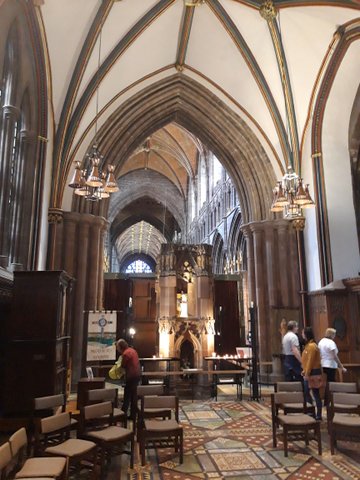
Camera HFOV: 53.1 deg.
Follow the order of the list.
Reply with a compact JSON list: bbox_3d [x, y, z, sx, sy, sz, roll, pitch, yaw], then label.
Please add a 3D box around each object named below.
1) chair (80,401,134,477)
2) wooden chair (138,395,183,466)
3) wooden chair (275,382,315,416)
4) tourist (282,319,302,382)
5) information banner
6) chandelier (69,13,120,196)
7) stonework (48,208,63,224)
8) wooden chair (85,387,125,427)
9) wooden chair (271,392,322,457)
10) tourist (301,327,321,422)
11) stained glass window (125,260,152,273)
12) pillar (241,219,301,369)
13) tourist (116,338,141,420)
[{"bbox_3d":[-0.960,2.617,4.790,0.471,0.769,0.523,-11,-16,43],"label":"chair"},{"bbox_3d":[-0.262,2.683,5.127,0.543,0.769,0.492,1,-11,-6],"label":"wooden chair"},{"bbox_3d":[1.939,2.825,6.055,0.520,0.750,0.490,1,-12,-7],"label":"wooden chair"},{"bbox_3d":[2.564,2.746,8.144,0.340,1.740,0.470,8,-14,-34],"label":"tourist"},{"bbox_3d":[-1.884,2.288,8.632,0.687,1.199,0.051,1,-11,-6],"label":"information banner"},{"bbox_3d":[-1.782,-2.951,7.754,1.004,4.407,1.004,1,-11,-6],"label":"chandelier"},{"bbox_3d":[-3.340,-0.615,9.731,0.328,0.389,0.328,1,-11,-6],"label":"stonework"},{"bbox_3d":[-1.147,2.714,5.498,0.520,0.750,0.490,5,-13,-24],"label":"wooden chair"},{"bbox_3d":[1.724,2.725,5.353,0.553,0.769,0.482,1,-11,-6],"label":"wooden chair"},{"bbox_3d":[2.550,2.545,6.964,0.460,1.670,0.360,11,-16,-43],"label":"tourist"},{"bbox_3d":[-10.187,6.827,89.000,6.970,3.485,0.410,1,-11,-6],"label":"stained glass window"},{"bbox_3d":[2.653,1.673,10.501,1.333,4.510,1.281,1,-11,-6],"label":"pillar"},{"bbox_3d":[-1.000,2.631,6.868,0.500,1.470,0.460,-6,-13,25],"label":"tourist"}]

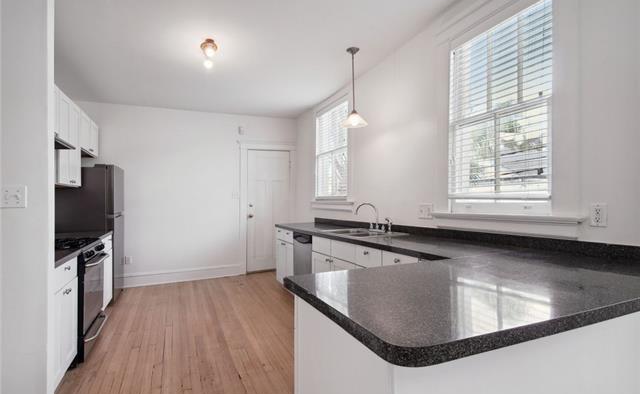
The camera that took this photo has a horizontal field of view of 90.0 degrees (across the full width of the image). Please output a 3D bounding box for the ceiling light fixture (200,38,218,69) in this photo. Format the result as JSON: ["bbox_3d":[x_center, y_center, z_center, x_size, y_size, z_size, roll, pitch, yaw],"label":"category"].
[{"bbox_3d":[-1.029,-1.338,2.983,0.148,0.247,0.148,0,-1,-24],"label":"ceiling light fixture"}]

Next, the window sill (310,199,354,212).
[{"bbox_3d":[0.145,0.138,4.481,0.099,0.131,1.235,0,-1,-24],"label":"window sill"}]

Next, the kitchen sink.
[{"bbox_3d":[0.443,0.471,3.342,0.530,0.190,0.776,0,-1,-25],"label":"kitchen sink"}]

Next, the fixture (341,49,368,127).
[{"bbox_3d":[0.339,-1.101,3.203,0.273,0.769,0.273,0,-1,0],"label":"fixture"}]

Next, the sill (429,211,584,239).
[{"bbox_3d":[1.220,0.188,2.286,0.070,0.112,1.141,0,-1,-25],"label":"sill"}]

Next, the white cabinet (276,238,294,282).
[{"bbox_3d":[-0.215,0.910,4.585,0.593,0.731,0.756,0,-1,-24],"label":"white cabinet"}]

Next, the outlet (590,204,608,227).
[{"bbox_3d":[1.512,0.099,1.729,0.018,0.124,0.074,0,-1,-25],"label":"outlet"}]

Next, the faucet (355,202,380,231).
[{"bbox_3d":[0.485,0.215,3.228,0.267,0.301,0.227,0,-1,-24],"label":"faucet"}]

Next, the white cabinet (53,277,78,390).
[{"bbox_3d":[-1.958,0.879,2.024,0.570,0.598,0.528,0,-1,-25],"label":"white cabinet"}]

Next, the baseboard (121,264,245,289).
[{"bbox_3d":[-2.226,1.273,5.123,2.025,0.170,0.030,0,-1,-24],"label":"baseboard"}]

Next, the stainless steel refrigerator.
[{"bbox_3d":[-3.038,0.489,4.217,0.692,1.749,0.800,0,-1,-24],"label":"stainless steel refrigerator"}]

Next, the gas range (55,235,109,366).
[{"bbox_3d":[-2.307,0.870,2.759,0.692,0.914,0.761,0,-1,-24],"label":"gas range"}]

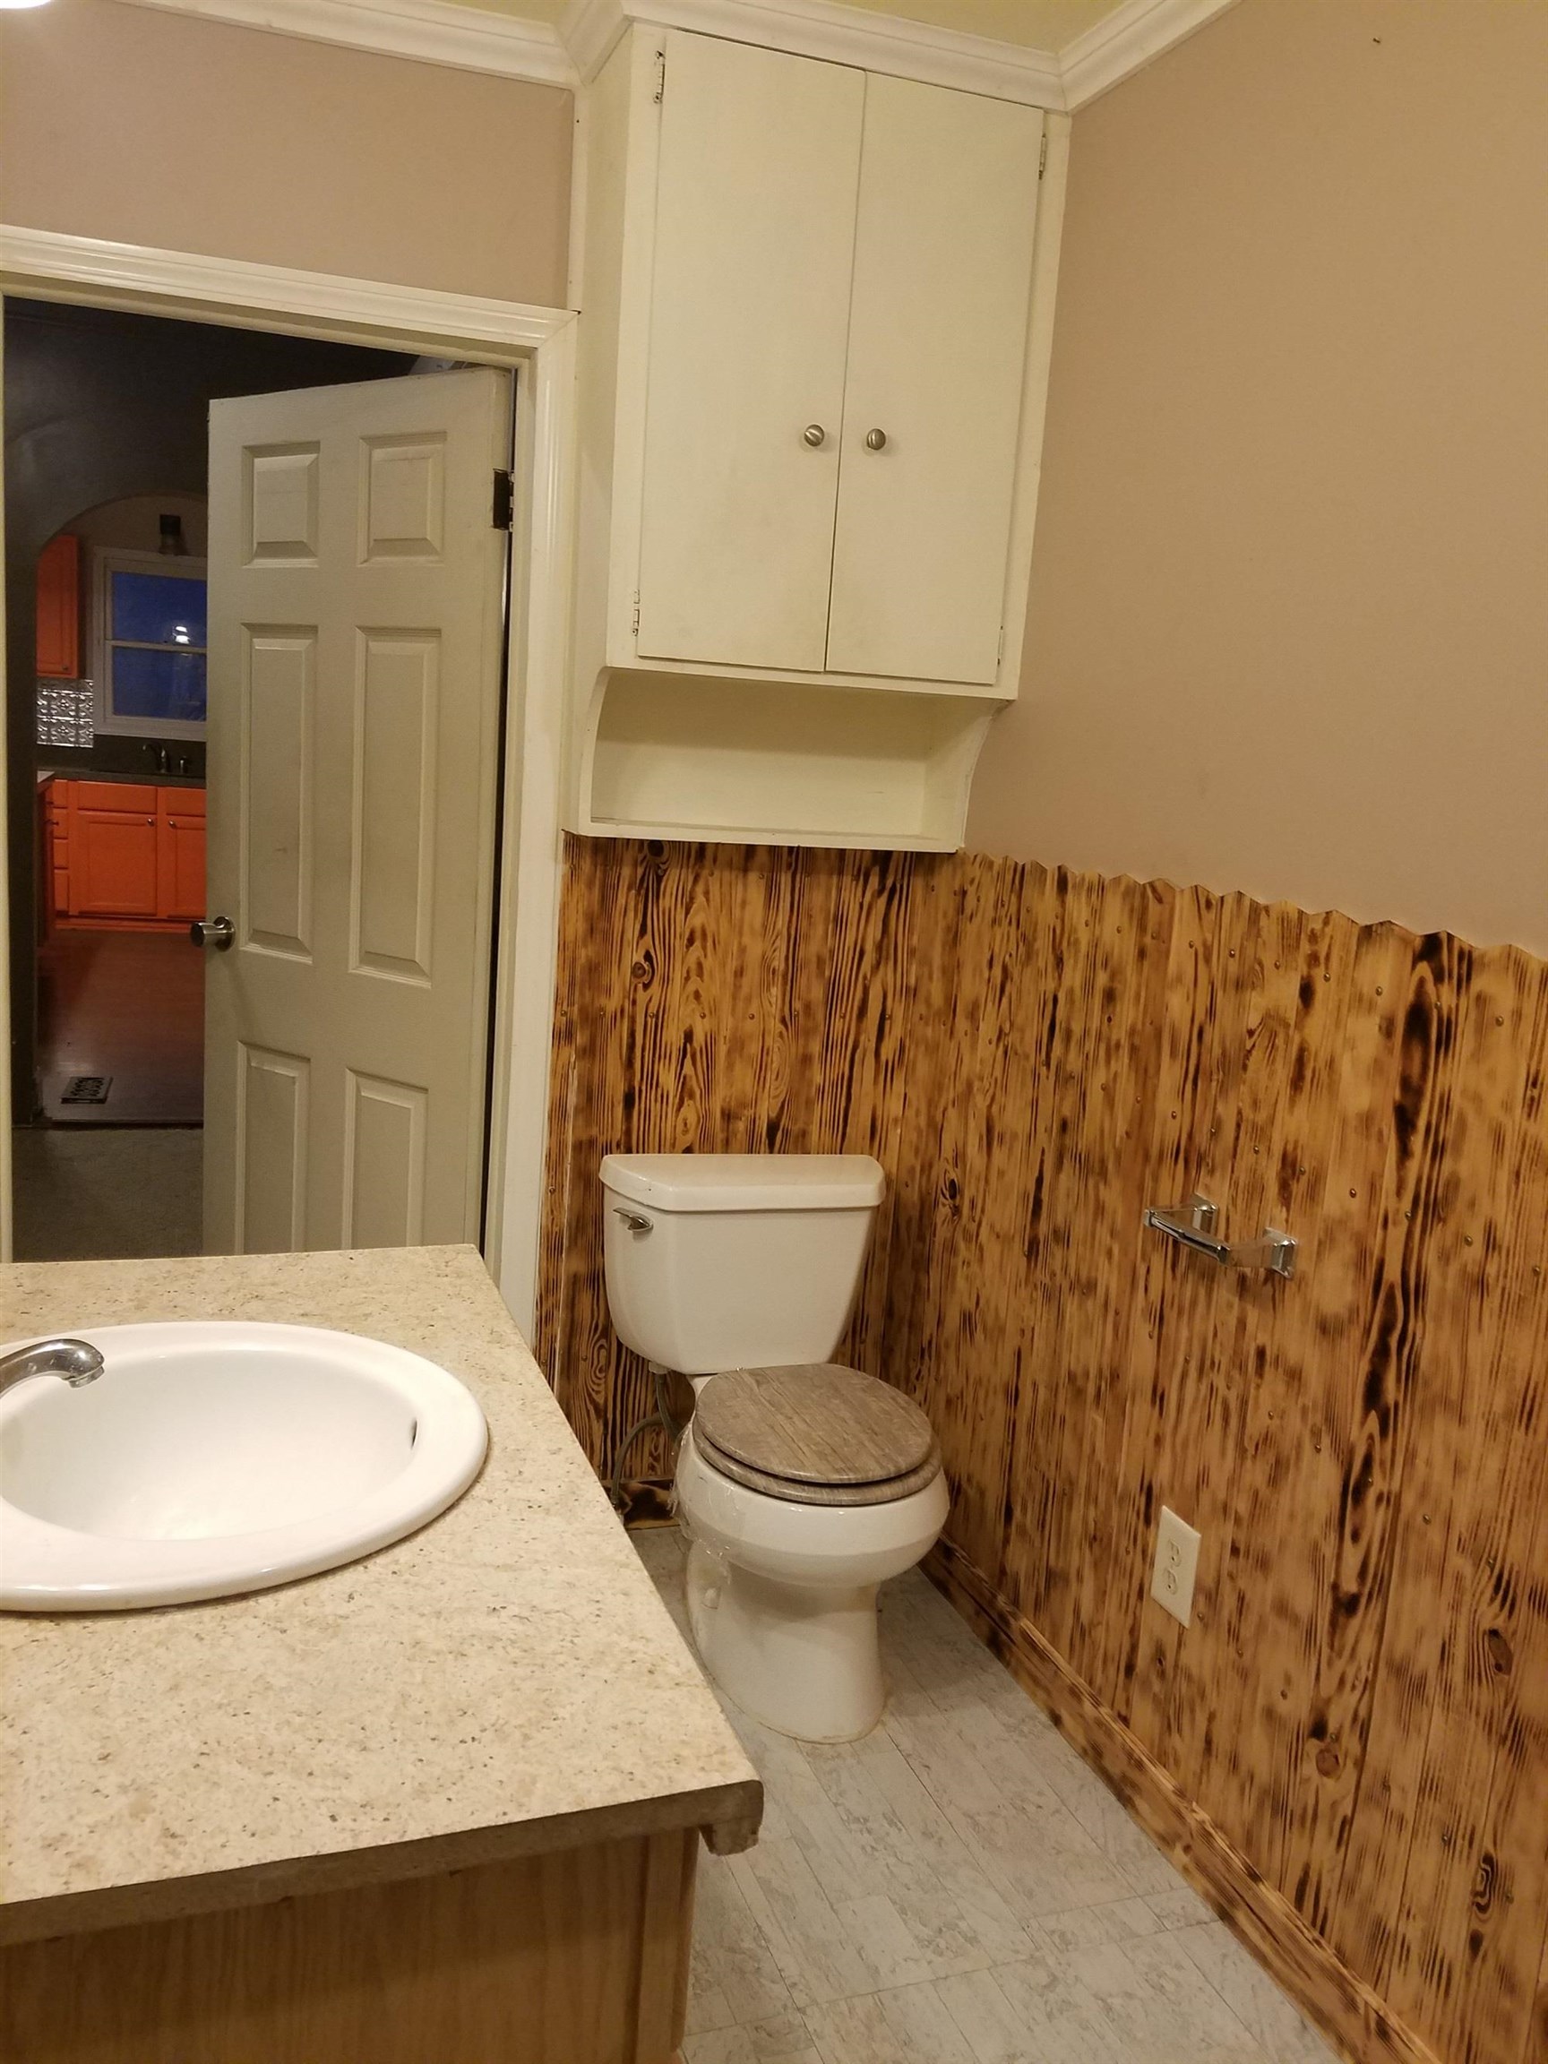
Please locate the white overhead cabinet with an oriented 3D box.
[{"bbox_3d":[0.049,-0.850,2.431,0.673,1.110,0.258,0,12,-20],"label":"white overhead cabinet"}]

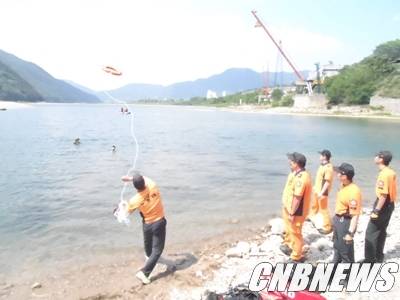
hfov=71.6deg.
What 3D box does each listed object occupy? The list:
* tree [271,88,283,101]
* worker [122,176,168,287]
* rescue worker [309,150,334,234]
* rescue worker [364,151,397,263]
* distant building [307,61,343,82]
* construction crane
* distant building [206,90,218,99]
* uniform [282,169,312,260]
[{"bbox_3d":[33.105,-23.909,120.000,5.626,5.842,5.500,0,10,0],"label":"tree"},{"bbox_3d":[-0.808,1.150,3.975,0.660,1.690,0.580,-3,10,-15],"label":"worker"},{"bbox_3d":[2.366,0.852,5.447,0.420,1.730,0.500,4,10,20],"label":"rescue worker"},{"bbox_3d":[2.536,0.866,3.978,0.380,1.730,0.480,8,12,37],"label":"rescue worker"},{"bbox_3d":[51.632,-32.555,115.000,14.930,9.124,12.000,0,10,0],"label":"distant building"},{"bbox_3d":[27.039,-32.348,92.000,20.570,27.869,6.000,0,10,0],"label":"construction crane"},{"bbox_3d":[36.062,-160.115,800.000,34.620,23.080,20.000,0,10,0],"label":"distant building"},{"bbox_3d":[1.437,0.980,4.110,0.420,1.450,0.500,3,10,18],"label":"uniform"}]

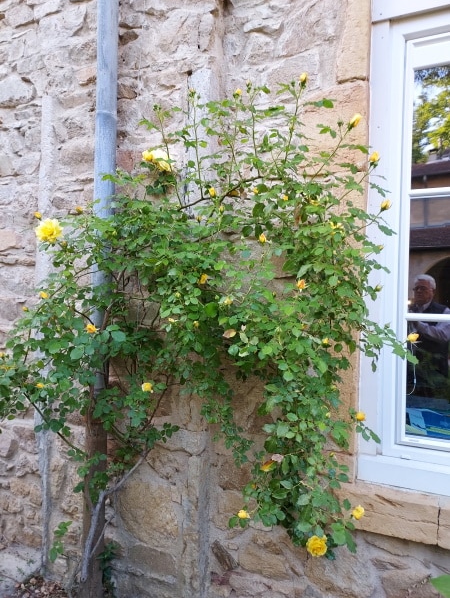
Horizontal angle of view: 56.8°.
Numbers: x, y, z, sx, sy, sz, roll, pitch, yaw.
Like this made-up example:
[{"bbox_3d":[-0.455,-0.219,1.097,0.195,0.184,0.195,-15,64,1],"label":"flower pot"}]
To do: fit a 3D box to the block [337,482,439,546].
[{"bbox_3d":[0.601,0.756,1.547,0.333,0.132,0.200,1,0,24],"label":"block"}]

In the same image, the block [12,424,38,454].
[{"bbox_3d":[-1.033,0.740,2.241,0.190,0.152,0.100,1,0,24],"label":"block"}]

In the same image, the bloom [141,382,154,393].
[{"bbox_3d":[-0.317,0.364,1.700,0.047,0.045,0.040,1,0,7],"label":"bloom"}]

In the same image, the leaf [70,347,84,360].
[{"bbox_3d":[-0.611,0.224,1.724,0.054,0.050,0.030,2,0,2],"label":"leaf"}]

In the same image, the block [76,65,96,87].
[{"bbox_3d":[-0.671,-1.111,2.119,0.149,0.101,0.090,1,0,24],"label":"block"}]

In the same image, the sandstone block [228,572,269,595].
[{"bbox_3d":[0.114,1.161,1.724,0.168,0.092,0.080,1,0,24],"label":"sandstone block"}]

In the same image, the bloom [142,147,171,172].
[{"bbox_3d":[-0.276,-0.567,1.698,0.118,0.090,0.085,1,0,8],"label":"bloom"}]

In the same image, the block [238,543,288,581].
[{"bbox_3d":[0.174,1.047,1.710,0.209,0.137,0.100,1,0,24],"label":"block"}]

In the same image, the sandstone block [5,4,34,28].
[{"bbox_3d":[-1.106,-1.547,2.325,0.233,0.122,0.100,1,0,24],"label":"sandstone block"}]

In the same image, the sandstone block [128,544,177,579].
[{"bbox_3d":[-0.309,1.181,1.923,0.260,0.118,0.100,1,0,24],"label":"sandstone block"}]

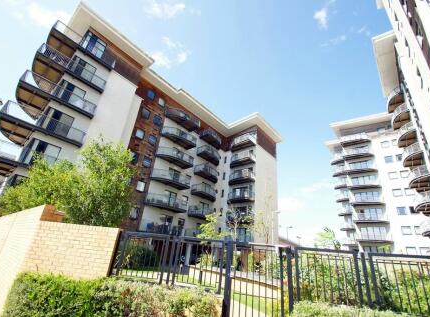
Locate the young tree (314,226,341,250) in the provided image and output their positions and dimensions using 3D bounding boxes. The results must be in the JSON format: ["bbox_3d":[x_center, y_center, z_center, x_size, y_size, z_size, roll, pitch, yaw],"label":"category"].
[{"bbox_3d":[8.150,6.580,14.300,1.900,3.200,1.900,-6,-26,27],"label":"young tree"}]

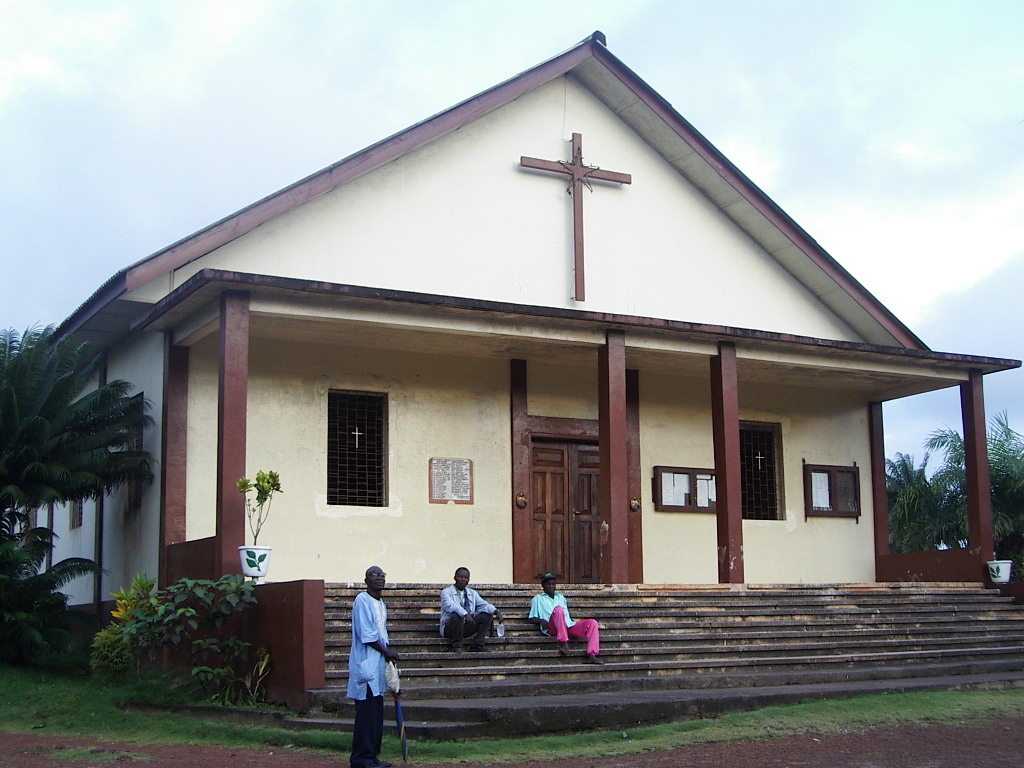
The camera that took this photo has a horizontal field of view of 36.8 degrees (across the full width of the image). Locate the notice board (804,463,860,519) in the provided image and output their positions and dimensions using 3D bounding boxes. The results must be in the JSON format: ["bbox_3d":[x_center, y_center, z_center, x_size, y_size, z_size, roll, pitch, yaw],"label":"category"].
[{"bbox_3d":[5.719,1.915,27.448,1.322,0.918,0.100,4,-10,-31],"label":"notice board"}]

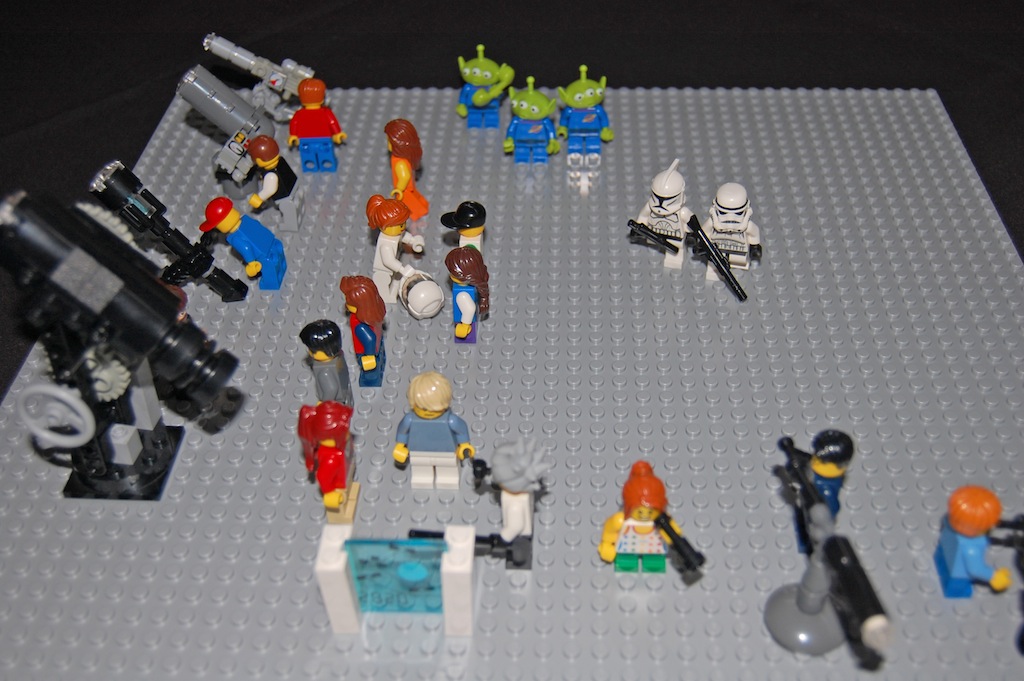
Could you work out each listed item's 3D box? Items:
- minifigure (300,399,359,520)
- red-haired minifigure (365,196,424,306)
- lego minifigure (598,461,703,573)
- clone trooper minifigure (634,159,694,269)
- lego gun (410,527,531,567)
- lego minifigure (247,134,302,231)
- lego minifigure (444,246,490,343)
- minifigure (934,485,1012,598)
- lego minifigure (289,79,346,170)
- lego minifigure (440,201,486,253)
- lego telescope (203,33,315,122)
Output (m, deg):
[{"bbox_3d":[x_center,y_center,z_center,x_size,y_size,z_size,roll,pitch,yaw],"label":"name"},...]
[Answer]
[{"bbox_3d":[-0.056,0.038,0.345,0.018,0.044,0.025,1,42,3],"label":"minifigure"},{"bbox_3d":[-0.045,-0.036,0.424,0.019,0.042,0.024,1,40,3],"label":"red-haired minifigure"},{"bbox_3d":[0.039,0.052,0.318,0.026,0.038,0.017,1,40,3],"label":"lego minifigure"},{"bbox_3d":[0.060,-0.049,0.435,0.025,0.046,0.019,16,43,19],"label":"clone trooper minifigure"},{"bbox_3d":[-0.013,0.061,0.328,0.036,0.007,0.004,7,42,-2],"label":"lego gun"},{"bbox_3d":[-0.099,-0.067,0.466,0.019,0.041,0.025,1,40,3],"label":"lego minifigure"},{"bbox_3d":[-0.016,-0.018,0.410,0.016,0.038,0.025,1,42,3],"label":"lego minifigure"},{"bbox_3d":[0.131,0.056,0.311,0.019,0.035,0.024,1,40,3],"label":"minifigure"},{"bbox_3d":[-0.089,-0.097,0.500,0.026,0.043,0.013,1,40,3],"label":"lego minifigure"},{"bbox_3d":[-0.018,-0.035,0.425,0.017,0.042,0.025,1,40,3],"label":"lego minifigure"},{"bbox_3d":[-0.119,-0.130,0.535,0.055,0.044,0.022,1,42,3],"label":"lego telescope"}]

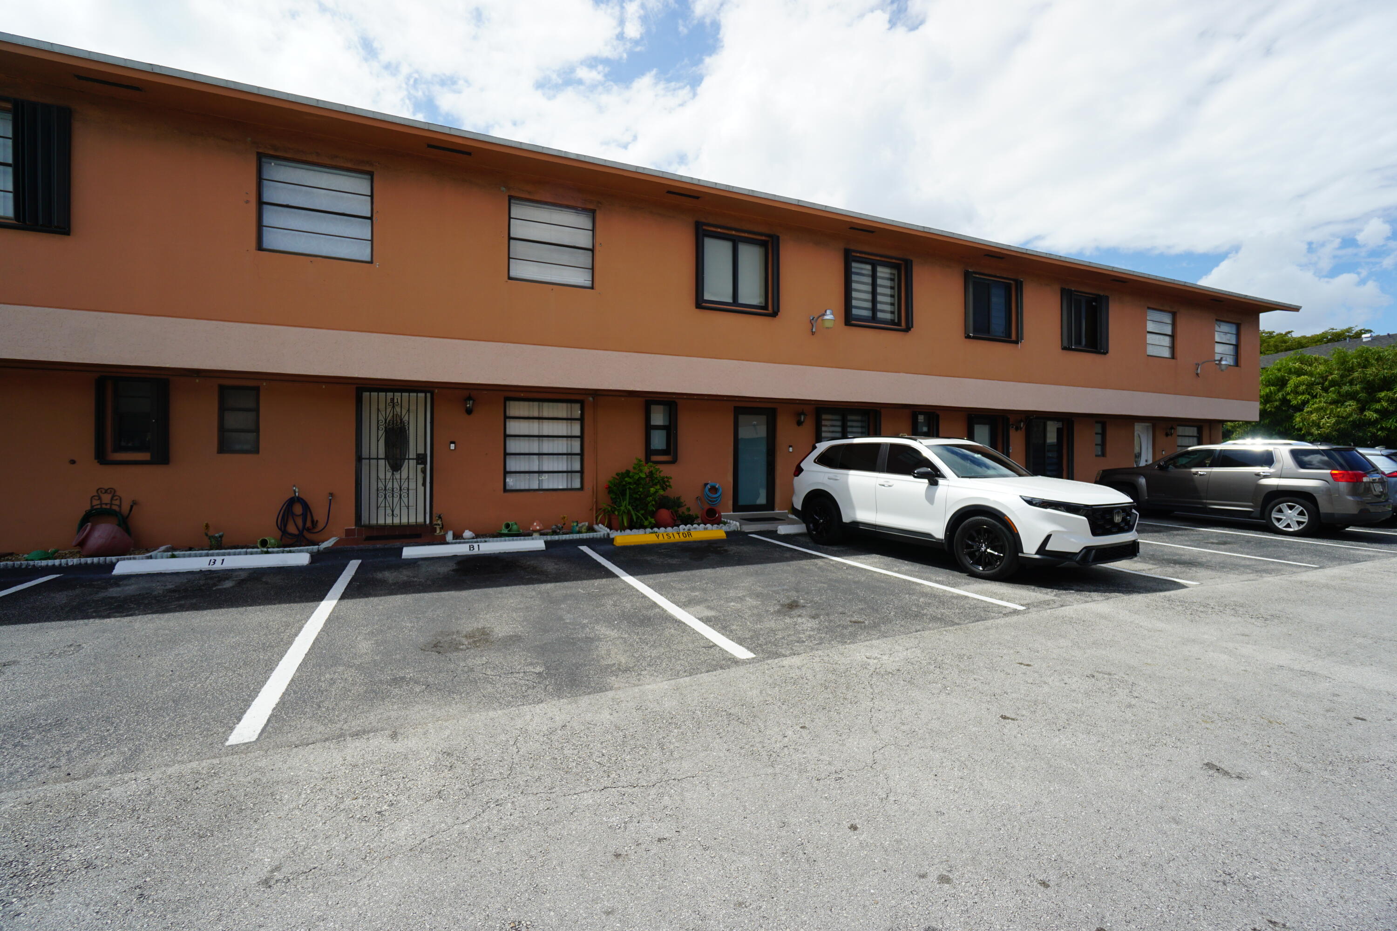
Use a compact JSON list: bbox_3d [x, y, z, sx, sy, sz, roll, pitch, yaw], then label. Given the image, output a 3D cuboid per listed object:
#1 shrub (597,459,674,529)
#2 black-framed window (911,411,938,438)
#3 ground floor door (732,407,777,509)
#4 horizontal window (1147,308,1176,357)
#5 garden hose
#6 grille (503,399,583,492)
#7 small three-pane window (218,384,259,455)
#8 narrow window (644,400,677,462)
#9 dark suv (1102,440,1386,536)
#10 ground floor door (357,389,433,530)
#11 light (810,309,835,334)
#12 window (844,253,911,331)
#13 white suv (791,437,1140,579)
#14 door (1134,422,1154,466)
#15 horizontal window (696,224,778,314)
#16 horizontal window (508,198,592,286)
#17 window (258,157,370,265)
[{"bbox_3d":[-1.070,0.499,10.063,1.240,1.200,0.950,0,0,-23],"label":"shrub"},{"bbox_3d":[5.177,-0.629,13.261,0.740,1.152,0.130,0,0,-23],"label":"black-framed window"},{"bbox_3d":[1.145,-0.115,11.773,0.960,2.090,0.100,0,0,-24],"label":"ground floor door"},{"bbox_3d":[12.093,-3.457,15.299,1.300,1.272,0.100,0,0,-23],"label":"horizontal window"},{"bbox_3d":[-5.838,0.754,8.640,0.720,0.910,0.150,0,0,-24],"label":"garden hose"},{"bbox_3d":[-2.638,-0.353,9.961,1.346,1.602,0.100,0,0,-23],"label":"grille"},{"bbox_3d":[-6.523,-0.650,8.280,0.479,0.972,0.100,0,0,-23],"label":"small three-pane window"},{"bbox_3d":[-0.694,-0.620,10.885,0.590,1.160,0.140,0,0,-24],"label":"narrow window"},{"bbox_3d":[10.925,0.378,12.166,1.850,1.720,4.700,0,2,-23],"label":"dark suv"},{"bbox_3d":[-4.701,-0.117,9.036,1.067,2.144,0.100,0,0,-23],"label":"ground floor door"},{"bbox_3d":[2.312,-2.694,10.896,0.230,0.340,0.630,0,0,-24],"label":"light"},{"bbox_3d":[3.593,-3.456,11.582,1.692,1.497,0.150,0,0,-23],"label":"window"},{"bbox_3d":[3.311,0.414,8.278,1.870,1.685,4.694,0,2,-30],"label":"white suv"},{"bbox_3d":[12.939,-0.158,16.988,0.950,2.100,0.100,0,0,-24],"label":"door"},{"bbox_3d":[0.715,-3.491,10.478,1.610,1.510,0.140,0,0,-24],"label":"horizontal window"},{"bbox_3d":[-2.297,-3.475,9.173,1.324,1.280,0.100,0,0,-23],"label":"horizontal window"},{"bbox_3d":[-5.189,-3.468,7.942,1.340,1.294,0.100,0,0,-23],"label":"window"}]

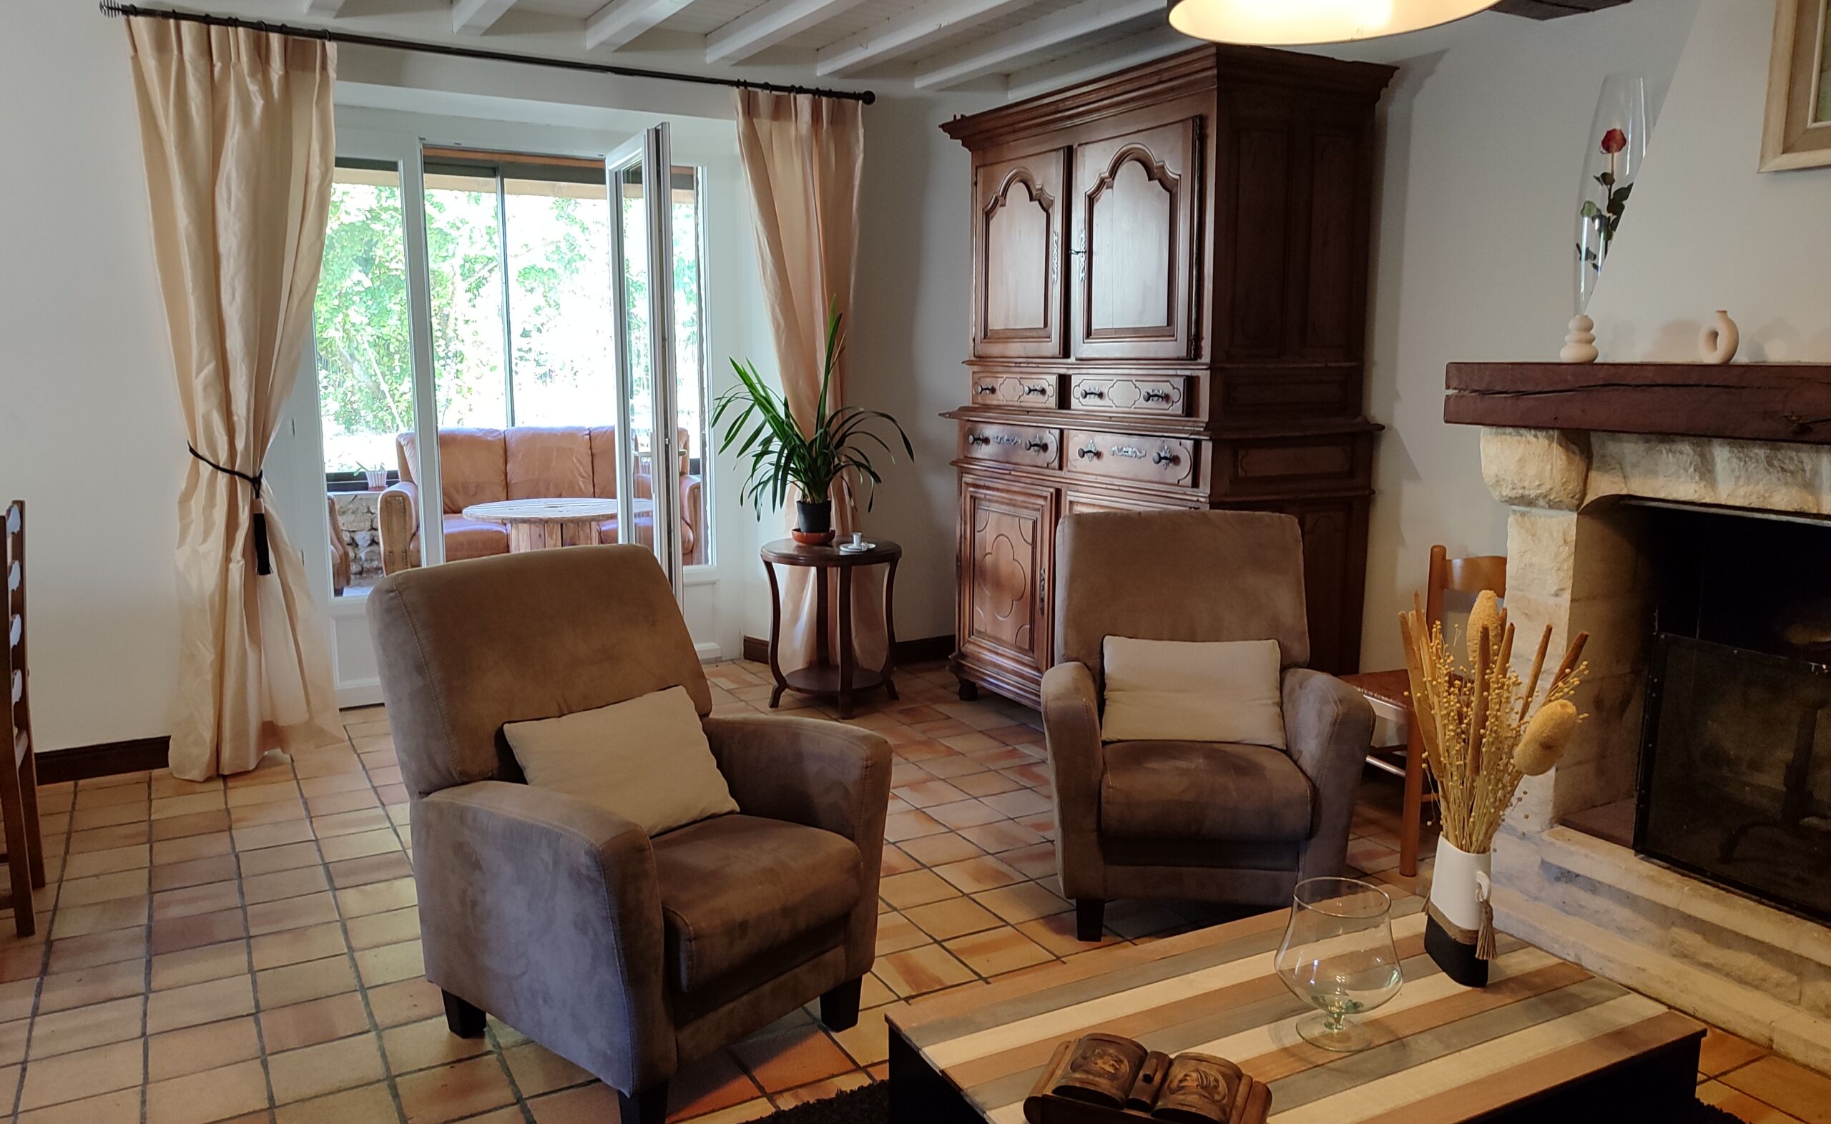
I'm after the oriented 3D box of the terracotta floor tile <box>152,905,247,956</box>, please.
[{"bbox_3d":[-1.752,0.911,3.234,0.200,0.018,0.200,-5,11,-29],"label":"terracotta floor tile"}]

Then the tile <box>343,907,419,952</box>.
[{"bbox_3d":[-1.262,0.891,3.202,0.196,0.014,0.196,-5,10,-29],"label":"tile"}]

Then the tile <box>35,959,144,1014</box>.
[{"bbox_3d":[-1.873,0.975,3.019,0.200,0.015,0.200,-5,11,-29],"label":"tile"}]

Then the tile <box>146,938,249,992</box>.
[{"bbox_3d":[-1.620,0.921,3.000,0.196,0.014,0.196,-5,10,-29],"label":"tile"}]

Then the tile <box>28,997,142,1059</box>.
[{"bbox_3d":[-1.700,0.964,2.724,0.196,0.014,0.196,-5,10,-29],"label":"tile"}]

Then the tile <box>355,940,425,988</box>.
[{"bbox_3d":[-1.188,0.939,3.080,0.200,0.018,0.200,-5,11,-29],"label":"tile"}]

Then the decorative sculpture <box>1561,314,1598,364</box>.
[{"bbox_3d":[1.518,-0.509,3.019,0.085,0.113,0.085,-5,10,-29],"label":"decorative sculpture"}]

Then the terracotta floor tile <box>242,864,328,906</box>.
[{"bbox_3d":[-1.669,0.866,3.511,0.200,0.018,0.200,-5,11,-29],"label":"terracotta floor tile"}]

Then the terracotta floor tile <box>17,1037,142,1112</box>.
[{"bbox_3d":[-1.614,1.004,2.570,0.198,0.015,0.198,-5,10,-29],"label":"terracotta floor tile"}]

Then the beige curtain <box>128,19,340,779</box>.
[{"bbox_3d":[-2.145,-0.489,4.288,0.630,2.360,0.190,-5,10,-29],"label":"beige curtain"}]

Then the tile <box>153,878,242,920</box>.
[{"bbox_3d":[-1.892,0.898,3.482,0.200,0.015,0.200,-5,11,-29],"label":"tile"}]

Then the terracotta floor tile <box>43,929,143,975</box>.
[{"bbox_3d":[-1.914,0.916,3.101,0.198,0.015,0.198,-5,10,-29],"label":"terracotta floor tile"}]

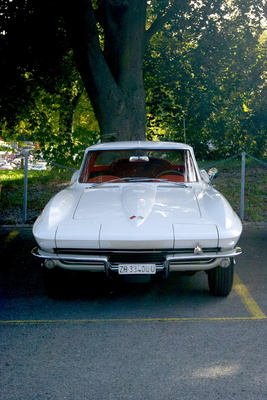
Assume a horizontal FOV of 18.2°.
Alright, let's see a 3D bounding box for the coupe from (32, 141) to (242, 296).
[{"bbox_3d":[0.068,0.051,8.678,1.770,1.265,4.450,0,6,1],"label":"coupe"}]

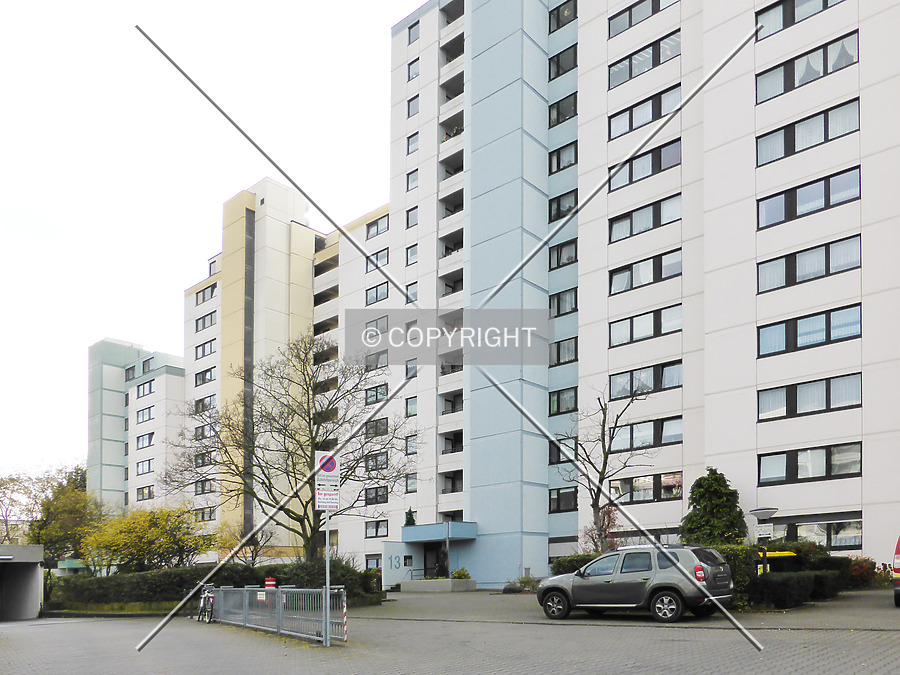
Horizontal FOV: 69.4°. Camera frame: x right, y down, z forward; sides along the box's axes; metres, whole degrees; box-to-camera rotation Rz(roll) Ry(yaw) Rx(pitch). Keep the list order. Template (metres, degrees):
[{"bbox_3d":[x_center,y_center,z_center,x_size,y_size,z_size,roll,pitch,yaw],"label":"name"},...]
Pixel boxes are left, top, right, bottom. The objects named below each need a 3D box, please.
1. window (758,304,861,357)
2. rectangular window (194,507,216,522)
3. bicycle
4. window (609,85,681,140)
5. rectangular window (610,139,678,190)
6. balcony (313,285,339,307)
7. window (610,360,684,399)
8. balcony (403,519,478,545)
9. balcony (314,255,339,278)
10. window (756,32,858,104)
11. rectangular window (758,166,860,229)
[{"bbox_3d":[14.919,-0.216,27.085,3.800,1.330,0.200,-8,-13,40],"label":"window"},{"bbox_3d":[-24.187,17.509,64.300,3.400,1.350,0.200,-7,-11,37],"label":"rectangular window"},{"bbox_3d":[-6.494,7.106,17.300,0.600,1.070,1.720,7,-17,-26],"label":"bicycle"},{"bbox_3d":[10.383,-12.012,34.700,3.800,1.400,0.200,-12,-19,39],"label":"window"},{"bbox_3d":[10.377,-9.182,34.500,3.800,1.400,0.200,-12,-19,39],"label":"rectangular window"},{"bbox_3d":[-11.042,-3.687,59.551,3.450,1.120,1.000,-8,-13,40],"label":"balcony"},{"bbox_3d":[9.921,2.176,32.900,3.800,1.370,0.200,-7,-11,37],"label":"window"},{"bbox_3d":[-0.620,11.371,38.100,3.500,0.920,2.500,-8,-13,40],"label":"balcony"},{"bbox_3d":[-11.362,-6.532,59.800,3.050,1.350,1.300,-7,-11,37],"label":"balcony"},{"bbox_3d":[16.060,-12.129,29.200,3.950,1.420,0.200,-12,-19,39],"label":"window"},{"bbox_3d":[14.899,-5.721,27.085,3.800,1.310,0.200,-8,-13,40],"label":"rectangular window"}]

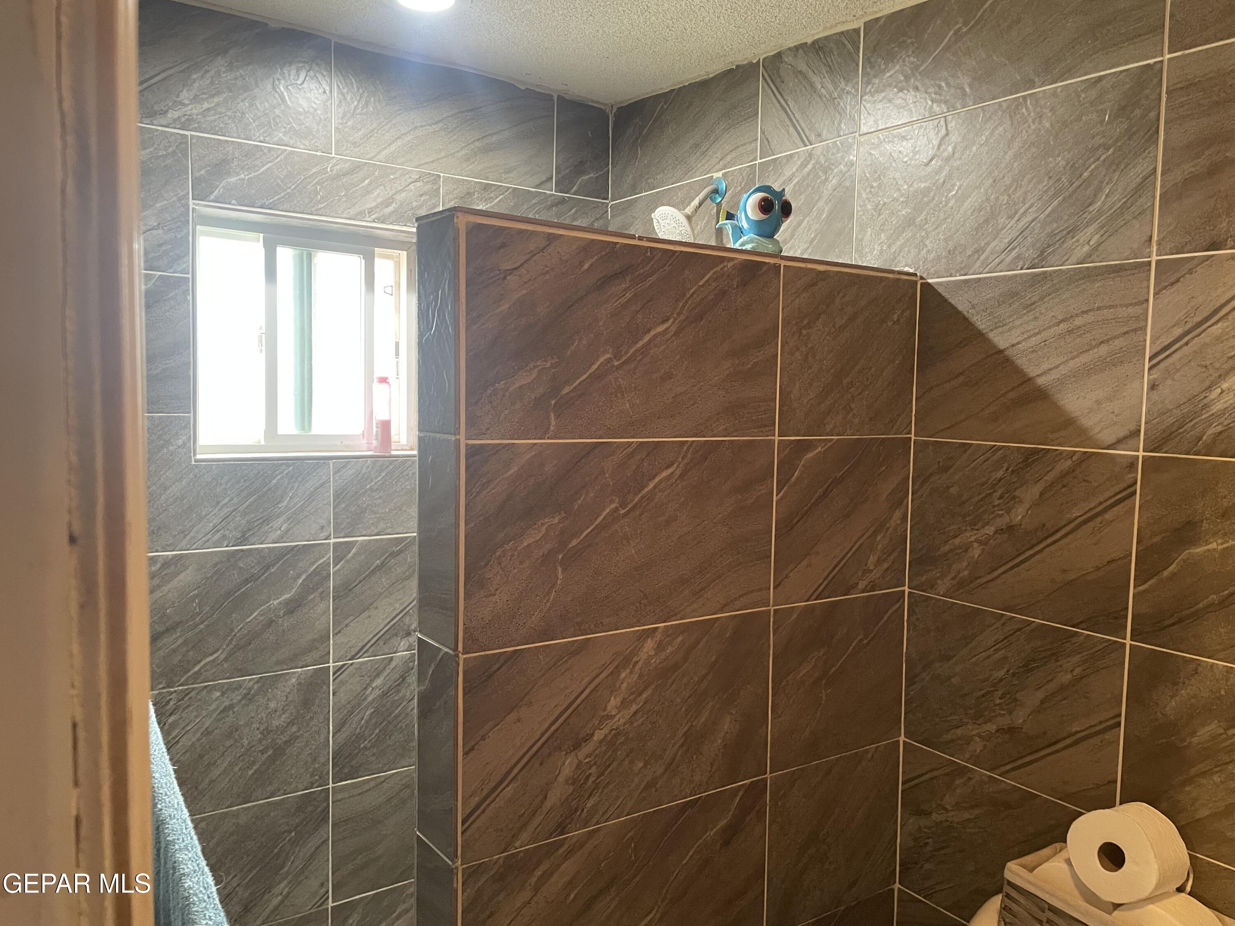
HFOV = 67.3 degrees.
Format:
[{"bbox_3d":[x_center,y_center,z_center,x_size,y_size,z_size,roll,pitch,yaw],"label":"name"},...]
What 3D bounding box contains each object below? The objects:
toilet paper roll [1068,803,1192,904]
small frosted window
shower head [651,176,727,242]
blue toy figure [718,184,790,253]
[{"bbox_3d":[0.764,0.583,1.388,0.100,0.128,0.128,9,-1,-36],"label":"toilet paper roll"},{"bbox_3d":[-0.769,-0.307,2.325,0.567,0.563,0.080,-2,5,-35],"label":"small frosted window"},{"bbox_3d":[0.177,-0.610,2.259,0.185,0.200,0.125,-2,5,-35],"label":"shower head"},{"bbox_3d":[0.243,-0.433,1.667,0.125,0.137,0.135,-2,5,-35],"label":"blue toy figure"}]

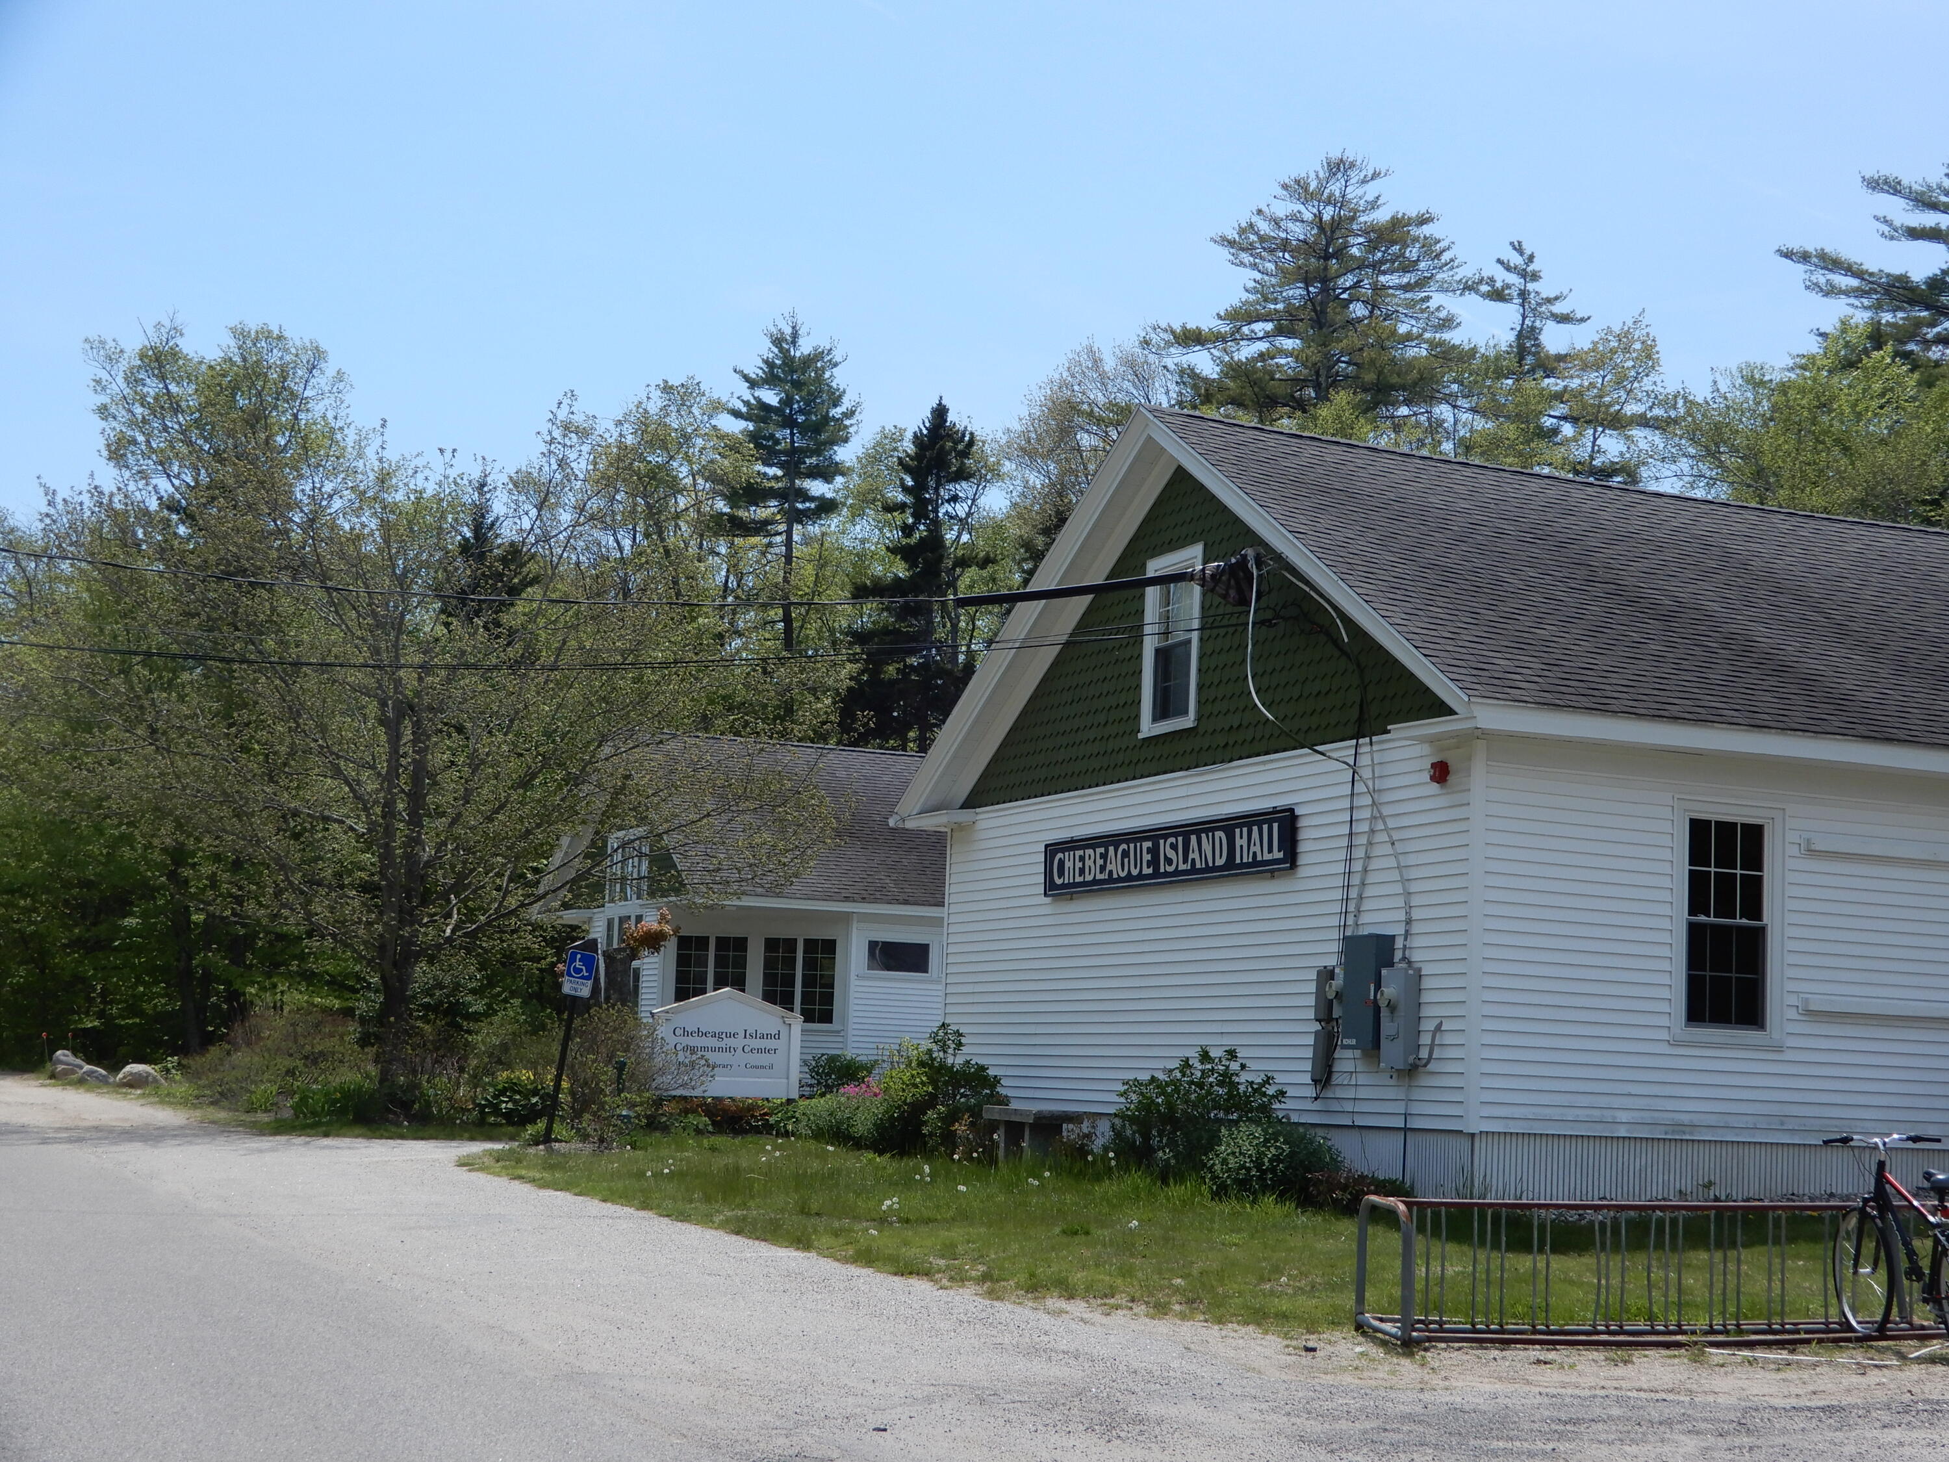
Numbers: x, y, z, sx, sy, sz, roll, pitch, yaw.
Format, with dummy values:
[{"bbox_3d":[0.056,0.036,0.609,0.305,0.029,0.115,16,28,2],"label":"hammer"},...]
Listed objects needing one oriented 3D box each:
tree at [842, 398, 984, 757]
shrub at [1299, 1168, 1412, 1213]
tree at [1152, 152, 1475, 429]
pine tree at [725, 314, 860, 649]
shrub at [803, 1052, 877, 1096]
[{"bbox_3d":[-1.189,0.500,64.936,4.400,16.680,4.400,3,-7,-1],"label":"tree"},{"bbox_3d":[2.853,3.446,21.098,0.920,0.328,0.750,1,-7,8],"label":"shrub"},{"bbox_3d":[7.548,-2.095,60.631,7.600,21.457,7.600,2,-7,7],"label":"tree"},{"bbox_3d":[-4.842,-0.664,70.714,4.000,20.155,4.000,3,-7,-4],"label":"pine tree"},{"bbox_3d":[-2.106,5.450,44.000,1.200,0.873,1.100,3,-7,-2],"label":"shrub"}]

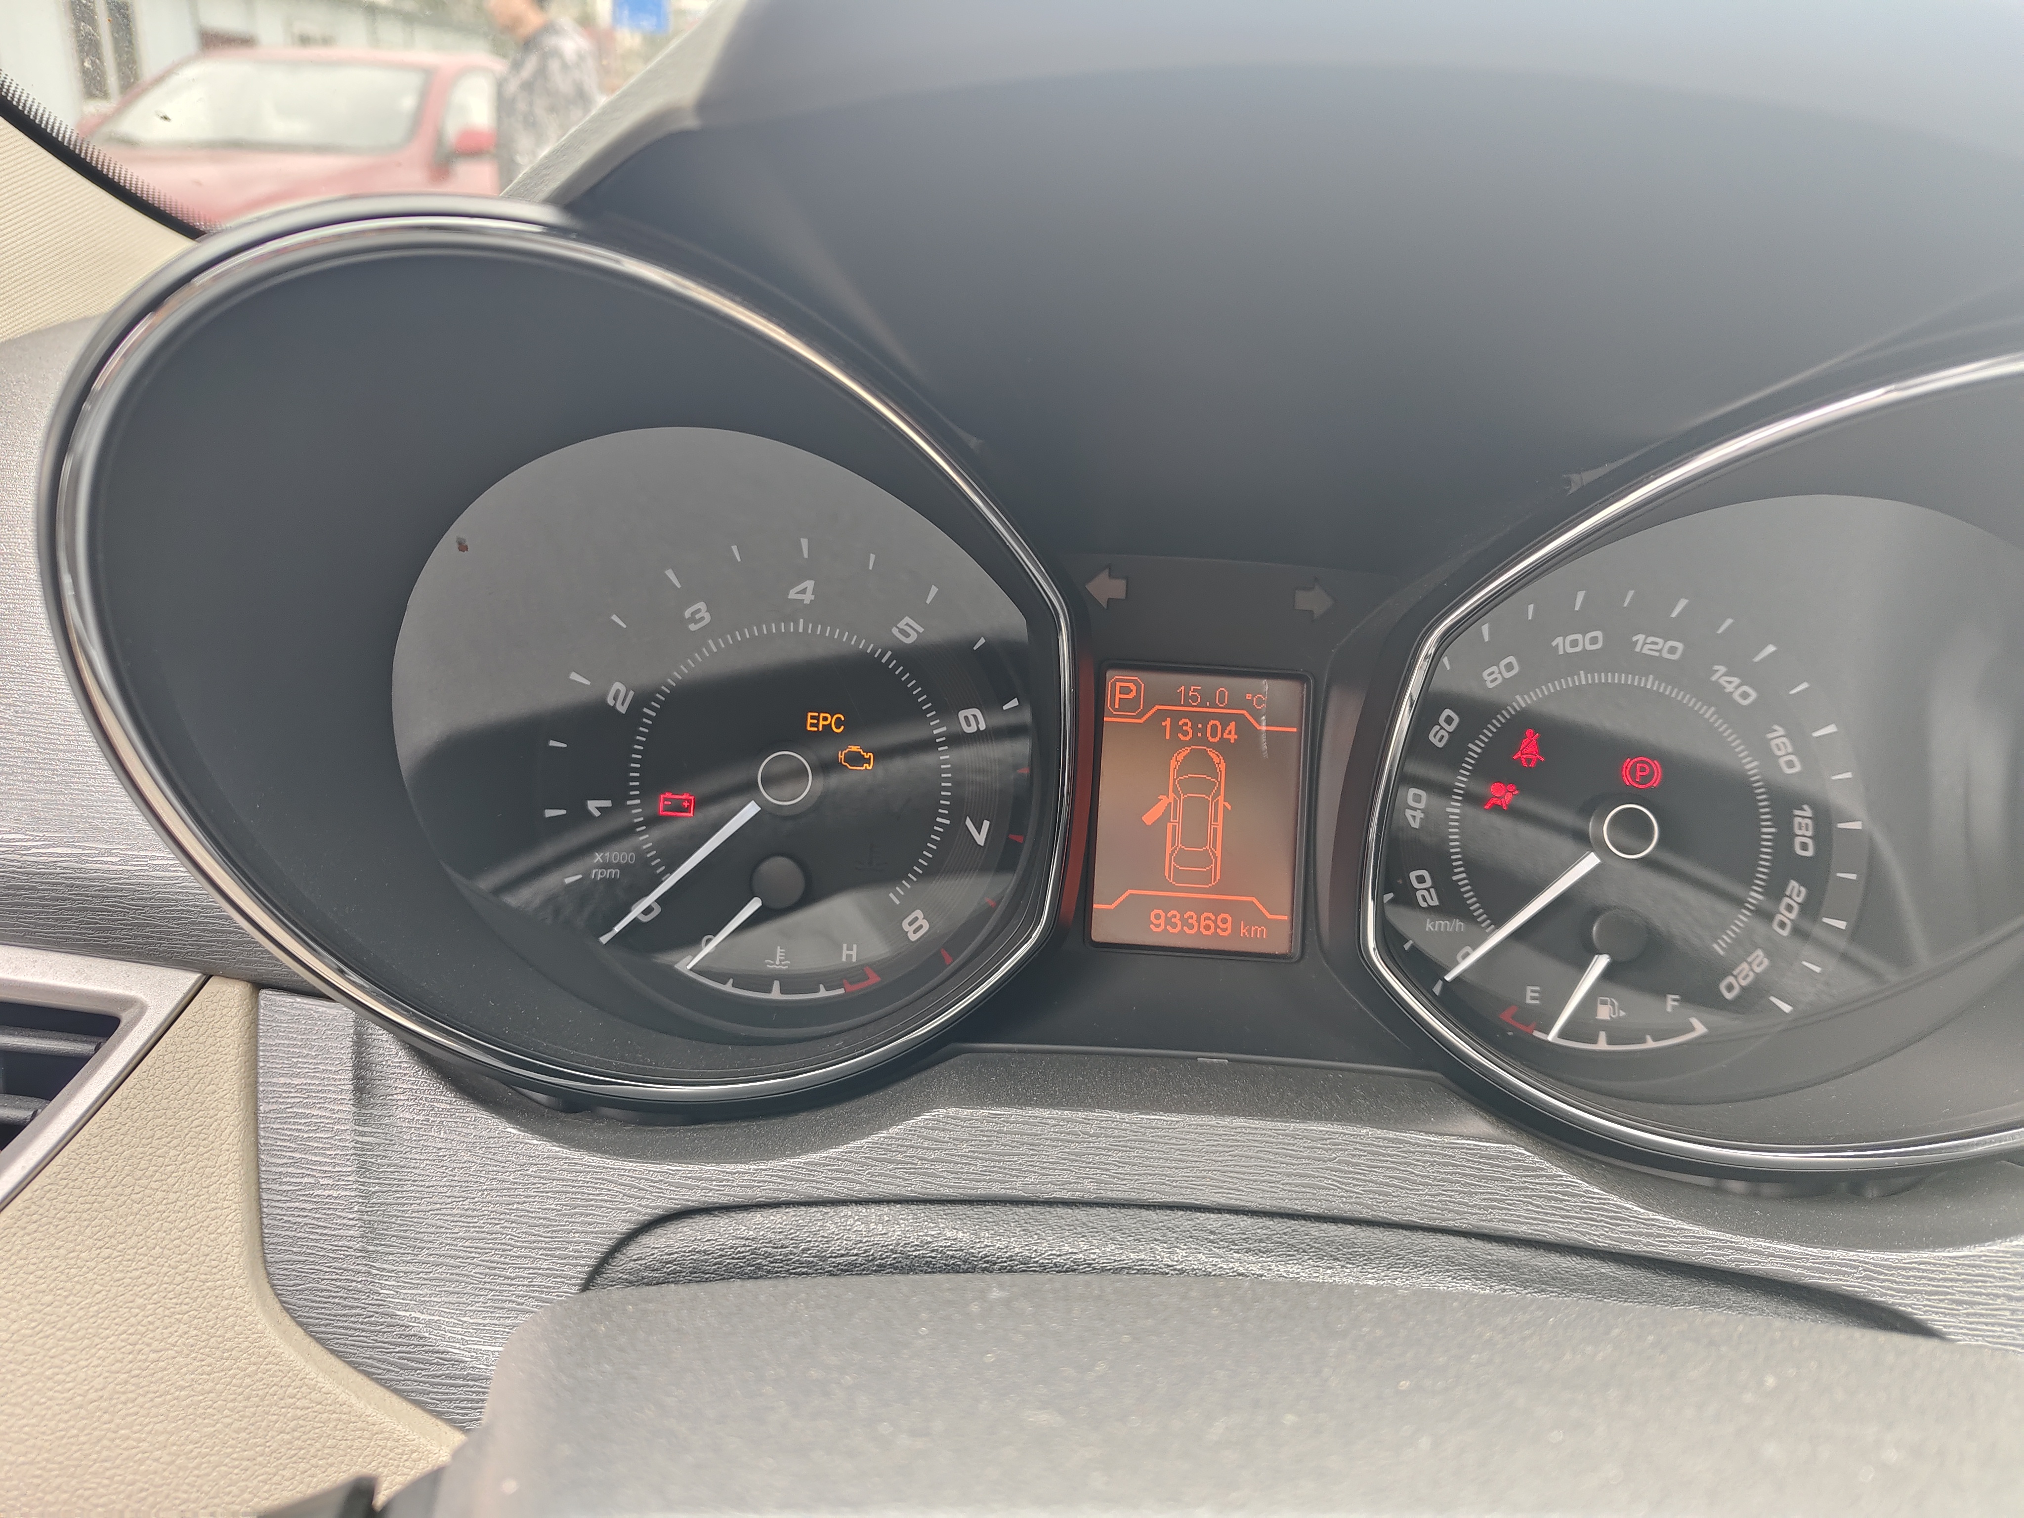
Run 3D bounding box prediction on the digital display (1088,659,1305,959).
[{"bbox_3d":[0.042,0.012,0.307,0.046,0.062,0.008,3,-4,1],"label":"digital display"}]

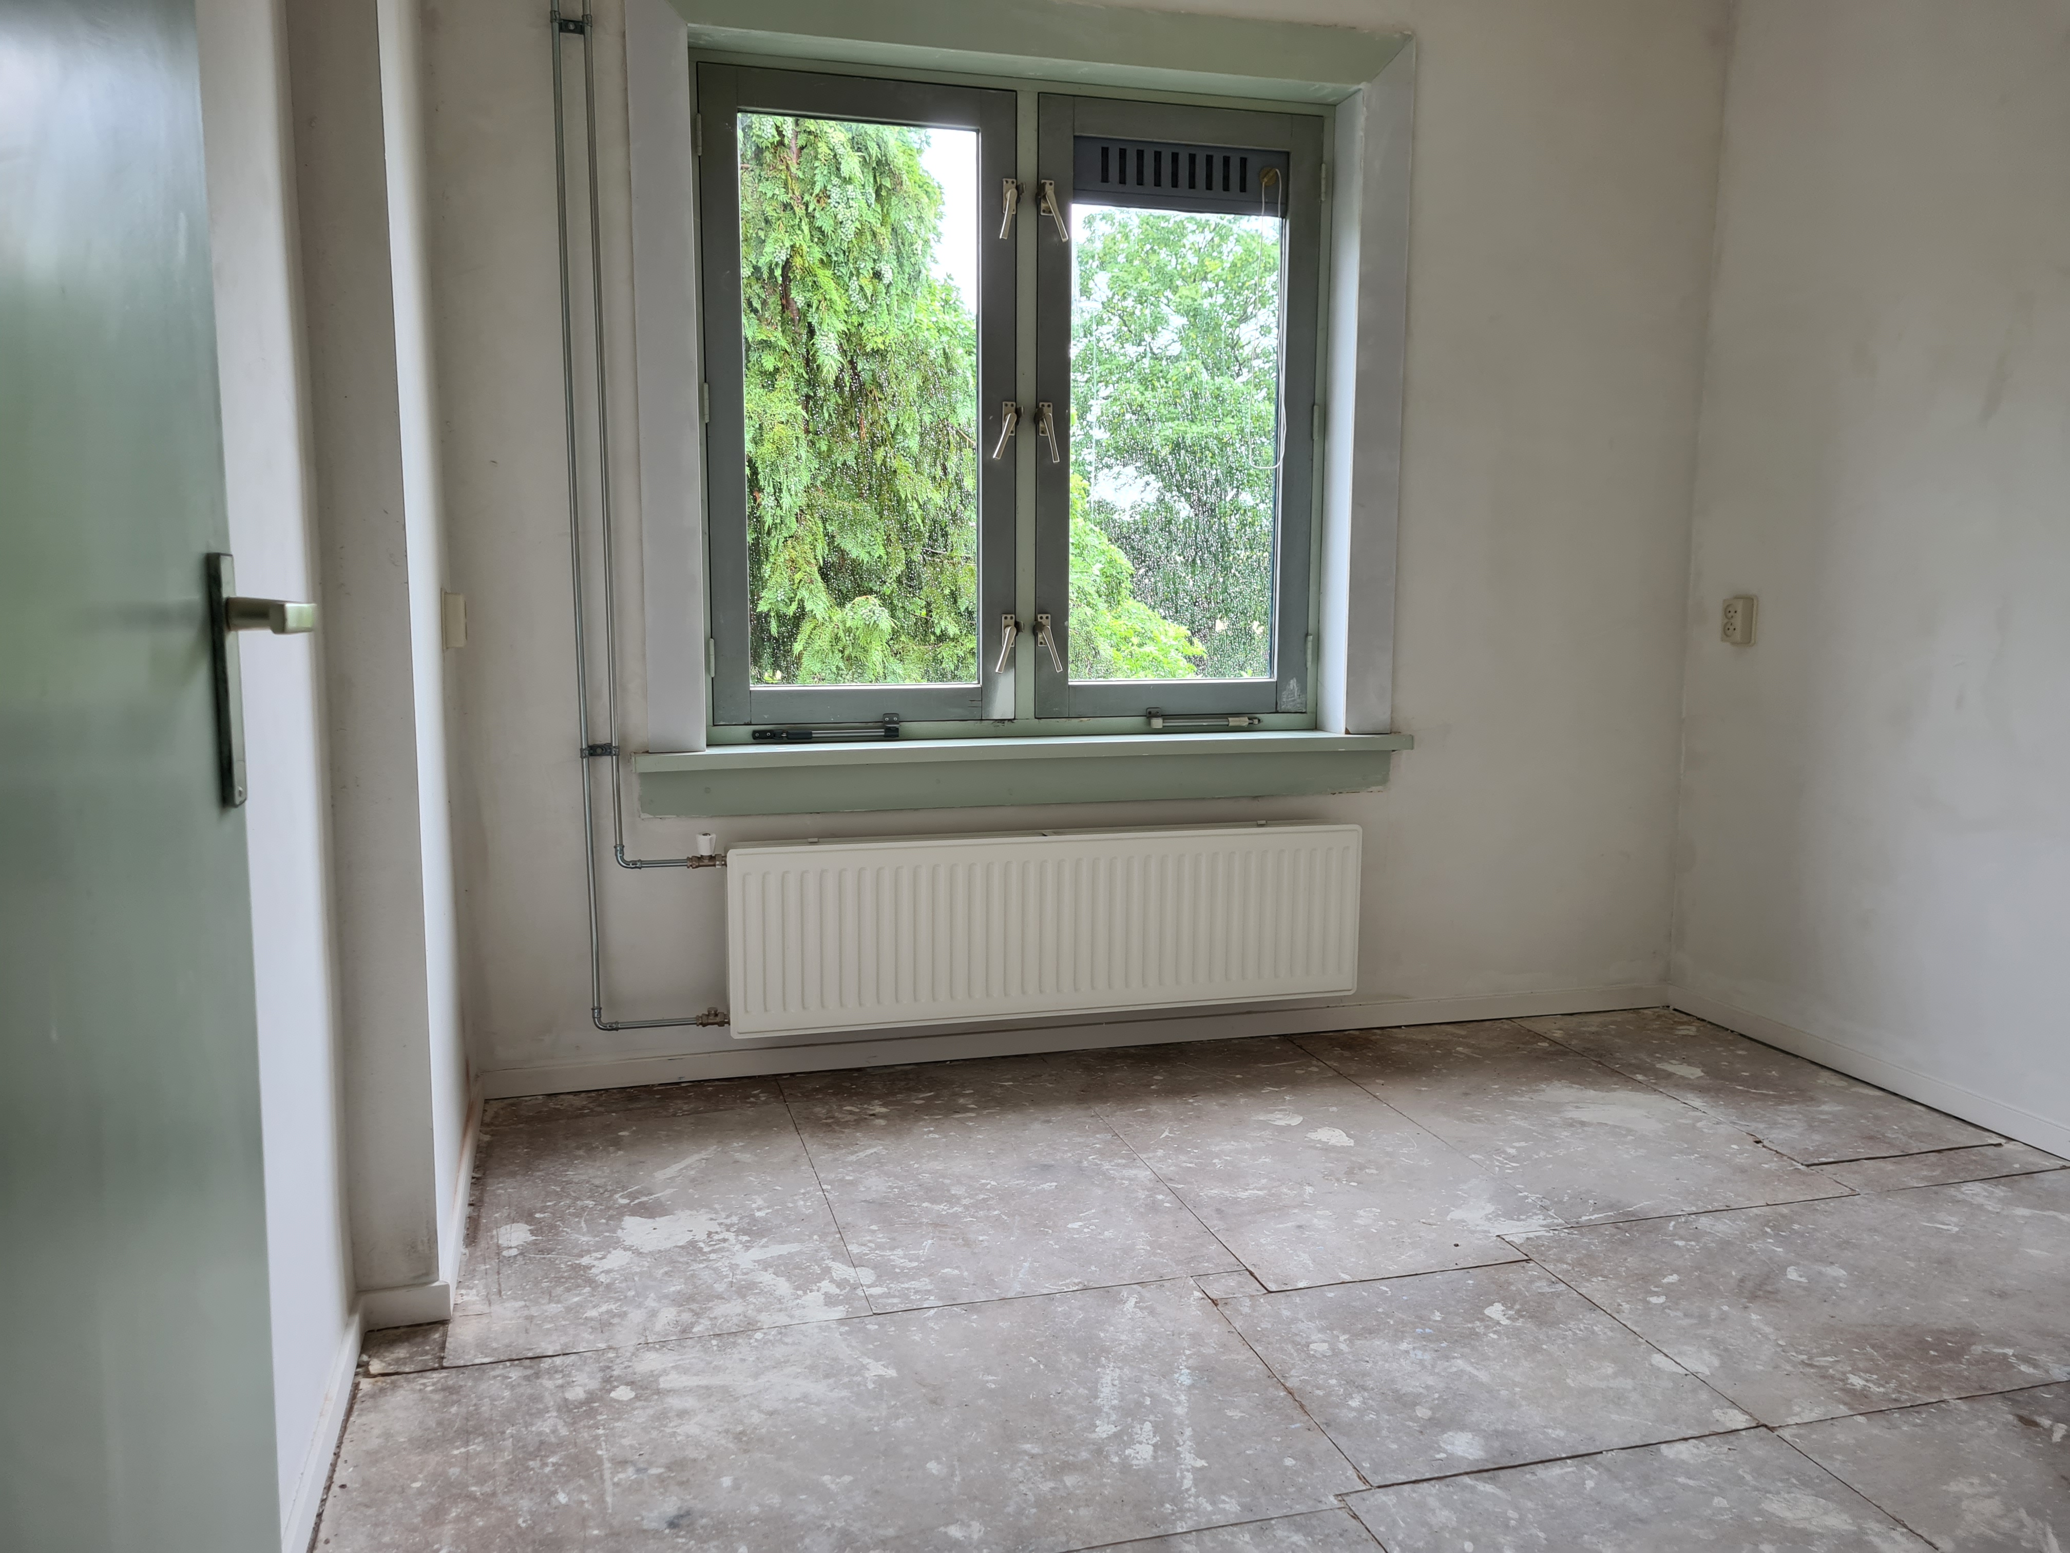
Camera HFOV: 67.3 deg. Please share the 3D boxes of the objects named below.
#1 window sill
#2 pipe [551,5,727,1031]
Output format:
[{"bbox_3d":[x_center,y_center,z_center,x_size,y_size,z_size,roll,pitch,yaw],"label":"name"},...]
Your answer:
[{"bbox_3d":[0.009,-0.013,3.481,1.758,0.135,0.185,-2,8,-15],"label":"window sill"},{"bbox_3d":[-0.785,-0.478,3.123,0.285,2.018,0.063,-2,8,-15],"label":"pipe"}]

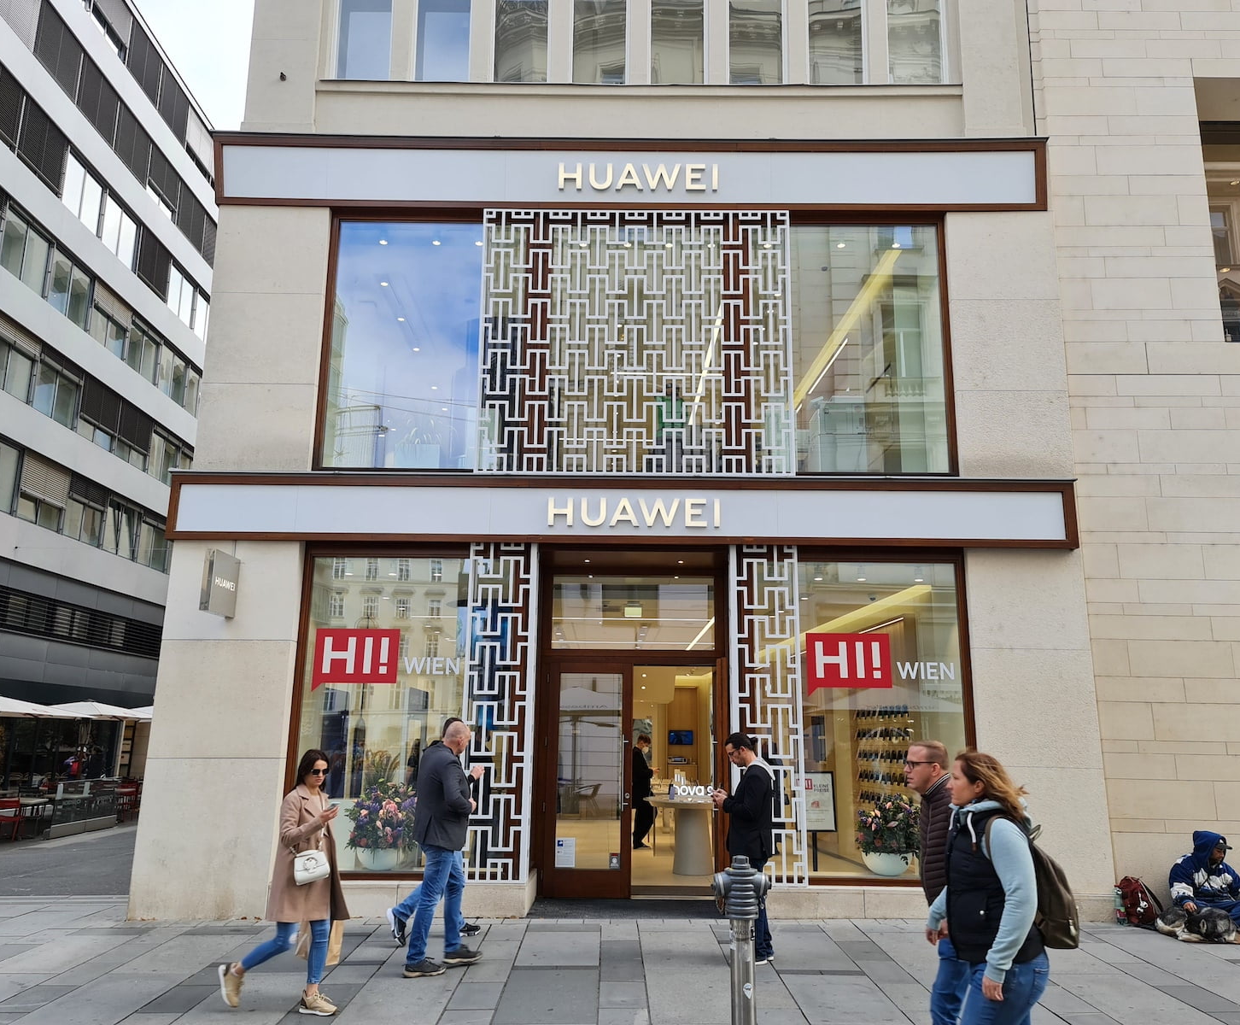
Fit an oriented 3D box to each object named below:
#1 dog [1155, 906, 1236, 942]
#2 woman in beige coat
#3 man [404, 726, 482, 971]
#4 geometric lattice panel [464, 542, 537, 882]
[{"bbox_3d":[5.082,3.624,8.767,0.680,0.280,0.480,5,-13,-19],"label":"dog"},{"bbox_3d":[-2.127,2.370,6.426,0.760,1.600,0.500,-4,-13,22],"label":"woman in beige coat"},{"bbox_3d":[-1.334,2.490,7.442,0.600,1.770,0.520,6,-13,-21],"label":"man"},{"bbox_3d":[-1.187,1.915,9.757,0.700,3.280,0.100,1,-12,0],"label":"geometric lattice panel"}]

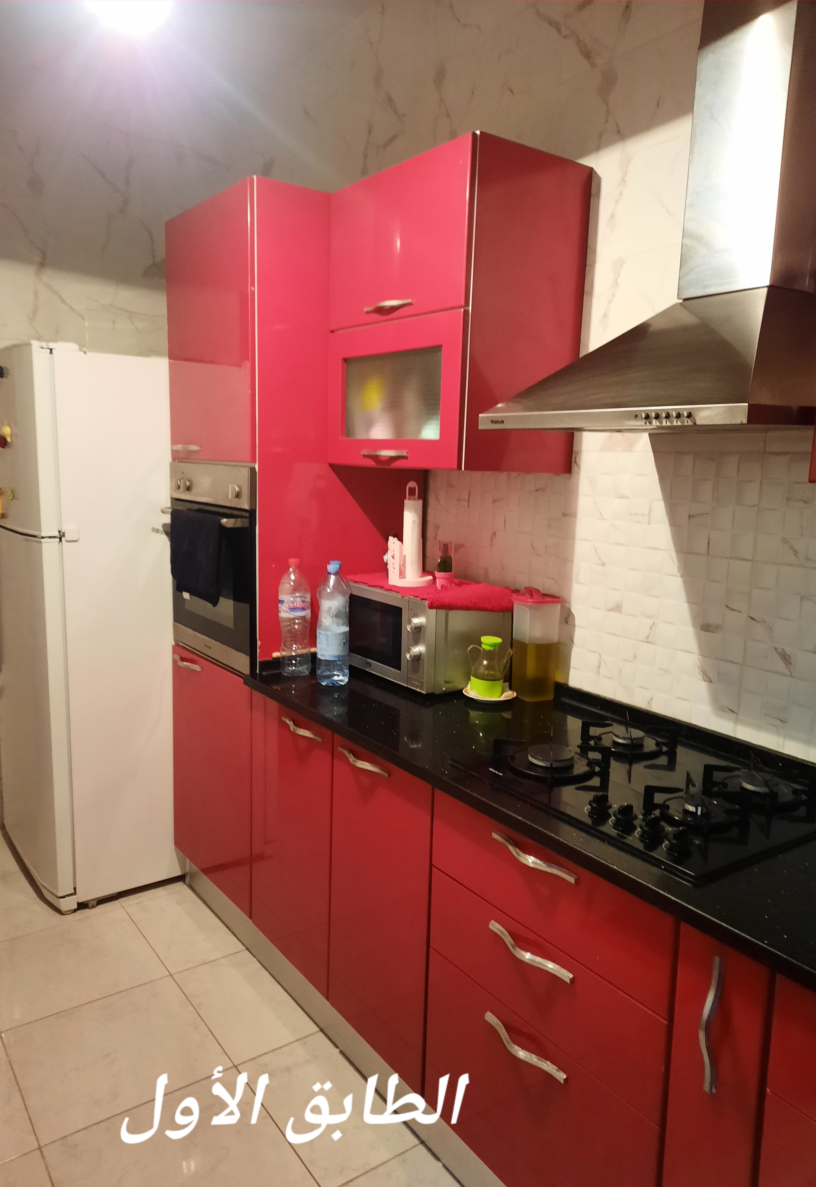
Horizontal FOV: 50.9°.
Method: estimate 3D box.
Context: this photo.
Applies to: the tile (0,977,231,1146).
[{"bbox_3d":[-0.740,1.161,2.172,0.455,0.012,0.450,-5,11,-35],"label":"tile"}]

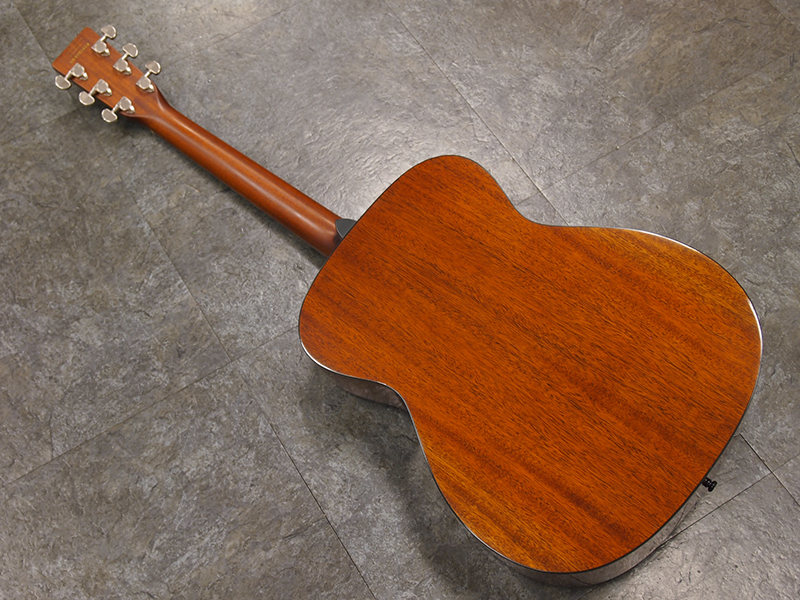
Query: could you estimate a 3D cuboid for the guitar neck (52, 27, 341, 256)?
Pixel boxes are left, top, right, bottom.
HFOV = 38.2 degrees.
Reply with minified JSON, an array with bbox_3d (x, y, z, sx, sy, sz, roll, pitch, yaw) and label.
[{"bbox_3d":[-0.252,-0.208,1.504,0.496,0.080,0.110,35,78,20],"label":"guitar neck"}]

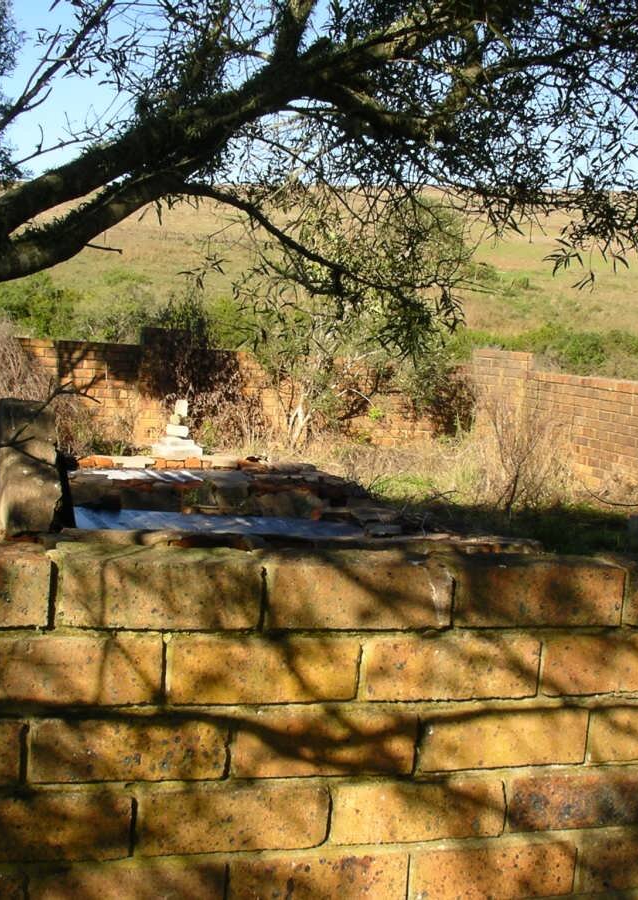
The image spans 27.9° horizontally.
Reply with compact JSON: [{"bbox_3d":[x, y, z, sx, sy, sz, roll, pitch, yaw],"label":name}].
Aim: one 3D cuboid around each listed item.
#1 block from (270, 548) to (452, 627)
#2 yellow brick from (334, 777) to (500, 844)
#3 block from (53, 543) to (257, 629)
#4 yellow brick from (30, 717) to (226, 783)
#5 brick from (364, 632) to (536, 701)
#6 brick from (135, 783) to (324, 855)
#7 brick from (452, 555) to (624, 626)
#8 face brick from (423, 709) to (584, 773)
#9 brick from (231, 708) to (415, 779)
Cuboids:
[{"bbox_3d":[0.034,0.165,1.544,0.226,0.077,0.106,3,7,-19],"label":"block"},{"bbox_3d":[0.105,0.431,1.593,0.222,0.073,0.106,2,5,-18],"label":"yellow brick"},{"bbox_3d":[-0.191,0.155,1.468,0.225,0.075,0.106,3,7,-19],"label":"block"},{"bbox_3d":[-0.227,0.329,1.479,0.221,0.072,0.106,3,7,-19],"label":"yellow brick"},{"bbox_3d":[0.143,0.257,1.594,0.226,0.075,0.106,3,7,-19],"label":"brick"},{"bbox_3d":[-0.114,0.420,1.530,0.225,0.075,0.106,3,7,-19],"label":"brick"},{"bbox_3d":[0.256,0.175,1.614,0.222,0.073,0.106,2,5,-18],"label":"brick"},{"bbox_3d":[0.213,0.348,1.619,0.222,0.073,0.106,2,5,-18],"label":"face brick"},{"bbox_3d":[-0.010,0.338,1.554,0.225,0.076,0.106,3,7,-19],"label":"brick"}]

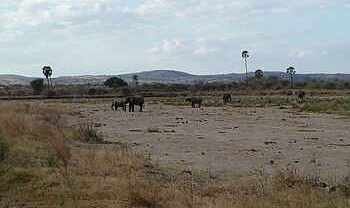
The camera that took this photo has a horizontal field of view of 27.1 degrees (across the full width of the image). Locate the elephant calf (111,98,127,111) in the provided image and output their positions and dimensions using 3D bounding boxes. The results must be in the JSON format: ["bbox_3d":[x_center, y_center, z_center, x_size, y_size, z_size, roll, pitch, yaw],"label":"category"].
[{"bbox_3d":[-7.719,0.069,100.000,2.250,1.700,0.850,0,1,10],"label":"elephant calf"}]

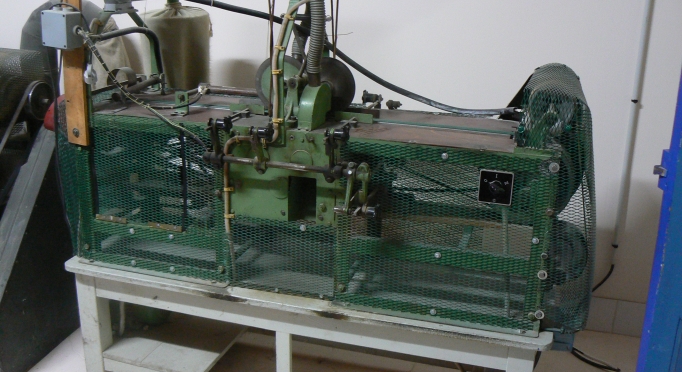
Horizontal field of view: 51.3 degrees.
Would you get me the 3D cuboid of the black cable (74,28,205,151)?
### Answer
[{"bbox_3d":[-0.675,-0.326,2.400,0.490,0.380,0.100,7,16,17],"label":"black cable"}]

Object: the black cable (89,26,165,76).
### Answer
[{"bbox_3d":[-0.807,-0.513,2.776,0.220,0.230,0.620,7,16,17],"label":"black cable"}]

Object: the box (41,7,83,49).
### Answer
[{"bbox_3d":[-0.951,-0.540,2.425,0.108,0.128,0.075,7,16,17],"label":"box"}]

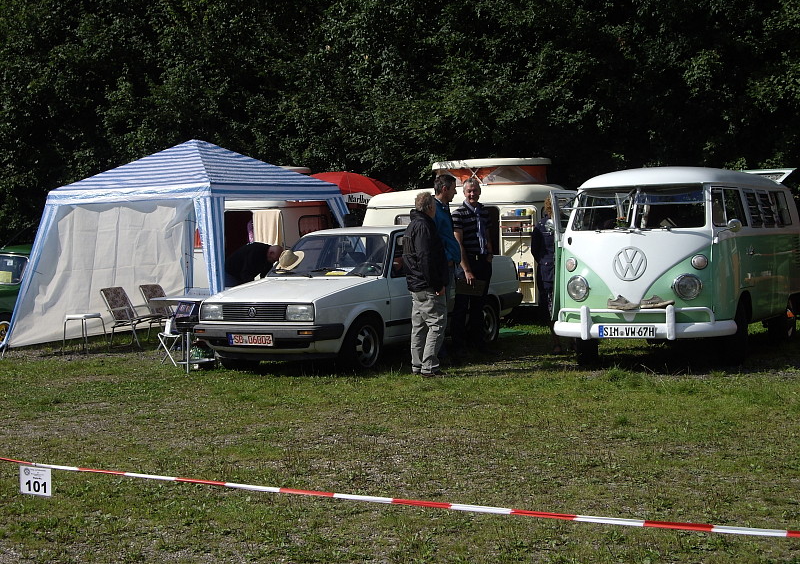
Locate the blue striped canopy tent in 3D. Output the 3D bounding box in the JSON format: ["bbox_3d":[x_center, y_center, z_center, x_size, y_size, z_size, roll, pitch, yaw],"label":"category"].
[{"bbox_3d":[-2.604,-0.532,19.394,3.400,2.560,3.400,0,4,32],"label":"blue striped canopy tent"}]

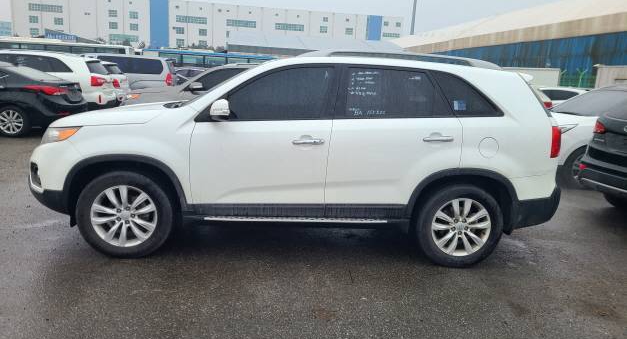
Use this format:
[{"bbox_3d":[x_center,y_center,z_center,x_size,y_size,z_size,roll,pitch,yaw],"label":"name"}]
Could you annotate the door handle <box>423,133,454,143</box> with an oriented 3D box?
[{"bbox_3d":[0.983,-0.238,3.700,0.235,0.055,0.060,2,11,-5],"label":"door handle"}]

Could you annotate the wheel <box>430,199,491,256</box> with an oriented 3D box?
[{"bbox_3d":[1.216,0.464,3.951,0.498,0.498,0.190,2,11,-4],"label":"wheel"}]

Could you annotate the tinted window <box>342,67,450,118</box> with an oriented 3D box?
[{"bbox_3d":[0.662,-0.617,3.737,0.870,0.435,0.050,2,-15,-4],"label":"tinted window"}]

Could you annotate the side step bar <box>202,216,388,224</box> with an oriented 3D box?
[{"bbox_3d":[-0.137,0.388,3.806,1.500,0.055,0.140,2,11,-4],"label":"side step bar"}]

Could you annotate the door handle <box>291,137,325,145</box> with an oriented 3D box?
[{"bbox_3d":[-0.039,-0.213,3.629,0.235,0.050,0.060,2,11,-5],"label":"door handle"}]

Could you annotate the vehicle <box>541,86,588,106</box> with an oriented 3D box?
[{"bbox_3d":[8.471,-2.525,18.824,1.850,1.650,4.450,1,11,-11],"label":"vehicle"}]

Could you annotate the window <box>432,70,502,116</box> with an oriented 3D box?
[{"bbox_3d":[1.224,-0.614,3.765,0.540,0.360,0.060,2,-6,-5],"label":"window"}]

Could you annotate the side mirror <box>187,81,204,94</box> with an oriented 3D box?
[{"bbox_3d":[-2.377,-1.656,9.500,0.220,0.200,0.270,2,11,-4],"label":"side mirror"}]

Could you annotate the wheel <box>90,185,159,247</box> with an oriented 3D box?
[{"bbox_3d":[-1.474,0.350,3.741,0.498,0.498,0.190,2,11,-4],"label":"wheel"}]

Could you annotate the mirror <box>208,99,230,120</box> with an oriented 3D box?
[{"bbox_3d":[-0.688,-0.440,3.453,0.135,0.145,0.220,2,11,-5],"label":"mirror"}]

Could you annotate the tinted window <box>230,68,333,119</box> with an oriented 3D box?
[{"bbox_3d":[-0.250,-0.599,3.678,0.827,0.442,0.050,2,-14,-4],"label":"tinted window"}]

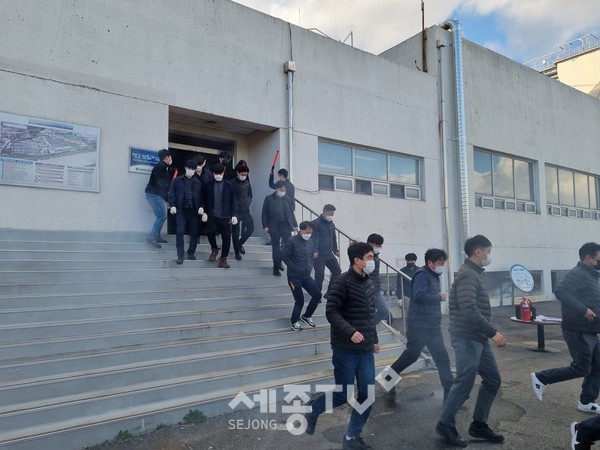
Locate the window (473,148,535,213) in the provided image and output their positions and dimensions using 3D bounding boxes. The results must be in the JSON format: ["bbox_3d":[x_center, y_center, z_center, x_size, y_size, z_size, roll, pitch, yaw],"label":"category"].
[{"bbox_3d":[7.382,-1.510,16.255,4.150,2.040,0.100,3,-6,-35],"label":"window"}]

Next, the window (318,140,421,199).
[{"bbox_3d":[2.039,-1.444,12.520,3.970,1.360,0.100,3,-6,-35],"label":"window"}]

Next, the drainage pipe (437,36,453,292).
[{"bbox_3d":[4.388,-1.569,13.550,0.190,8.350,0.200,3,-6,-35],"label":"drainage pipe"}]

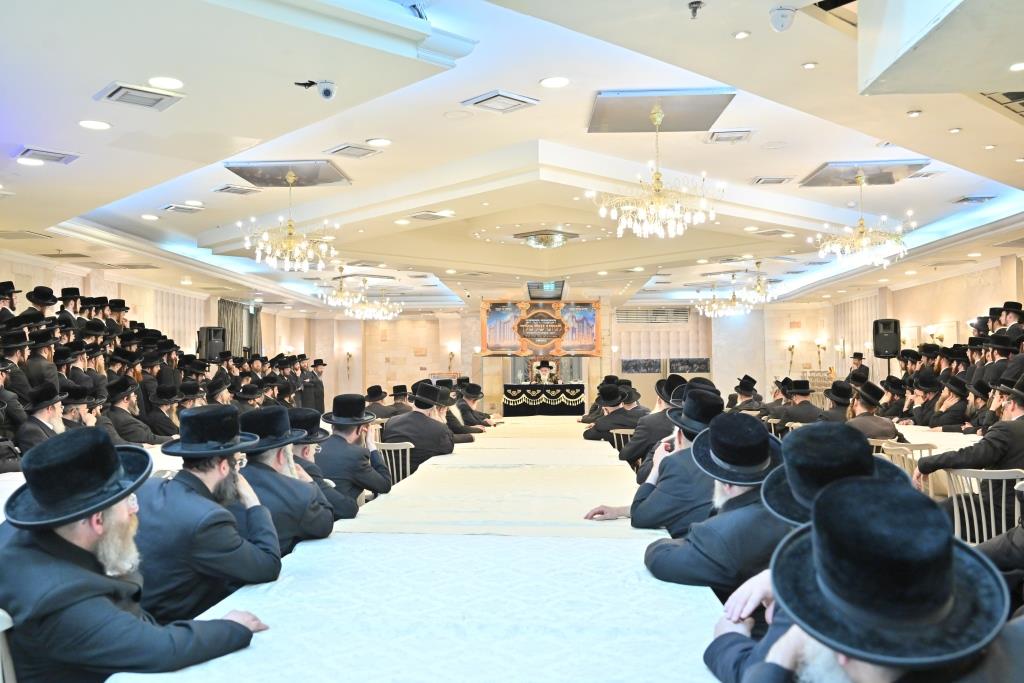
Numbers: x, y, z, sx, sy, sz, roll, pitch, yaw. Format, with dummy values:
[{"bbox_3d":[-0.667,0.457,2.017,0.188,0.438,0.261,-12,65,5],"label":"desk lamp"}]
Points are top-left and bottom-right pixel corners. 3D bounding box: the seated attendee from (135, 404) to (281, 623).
[{"bbox_3d":[-1.070,0.932,3.257,0.580,1.380,0.760,-2,-3,43],"label":"seated attendee"}]

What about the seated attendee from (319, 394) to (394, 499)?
[{"bbox_3d":[-1.030,0.991,5.517,0.780,1.350,0.570,2,-2,-45],"label":"seated attendee"}]

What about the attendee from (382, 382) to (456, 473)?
[{"bbox_3d":[-0.840,1.092,8.325,0.600,1.400,0.800,-1,-3,32],"label":"attendee"}]

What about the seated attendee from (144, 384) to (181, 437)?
[{"bbox_3d":[-3.720,1.158,9.818,0.850,1.380,0.660,1,-2,-28],"label":"seated attendee"}]

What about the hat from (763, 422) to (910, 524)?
[{"bbox_3d":[0.809,0.328,2.191,0.360,0.165,0.385,-16,18,-39],"label":"hat"}]

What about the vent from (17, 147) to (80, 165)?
[{"bbox_3d":[-4.234,-1.704,8.011,0.480,0.060,0.480,2,-3,-40],"label":"vent"}]

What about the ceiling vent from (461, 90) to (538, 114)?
[{"bbox_3d":[-0.095,-2.063,7.532,0.480,0.060,0.480,2,-3,-42],"label":"ceiling vent"}]

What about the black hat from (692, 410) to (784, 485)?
[{"bbox_3d":[0.896,0.435,3.518,0.360,0.165,0.385,2,18,0],"label":"black hat"}]

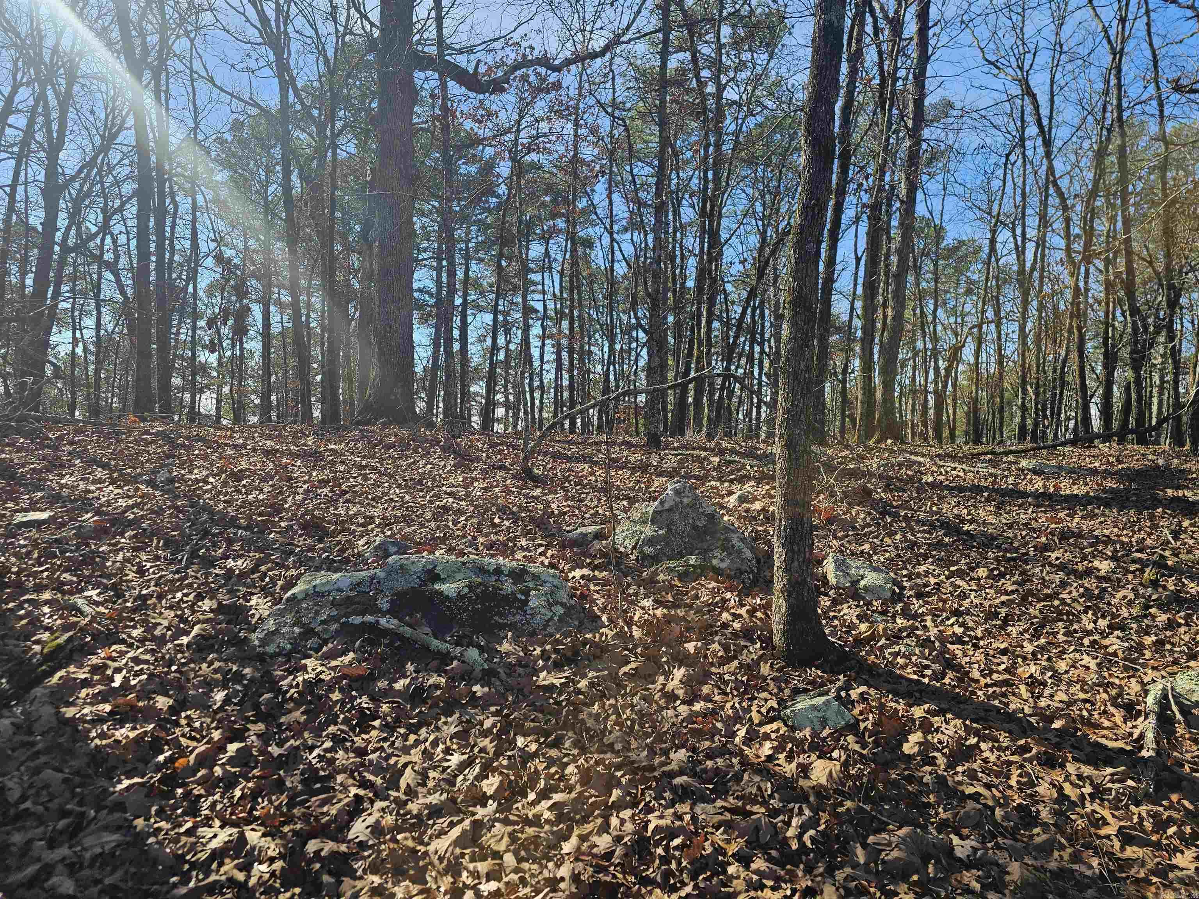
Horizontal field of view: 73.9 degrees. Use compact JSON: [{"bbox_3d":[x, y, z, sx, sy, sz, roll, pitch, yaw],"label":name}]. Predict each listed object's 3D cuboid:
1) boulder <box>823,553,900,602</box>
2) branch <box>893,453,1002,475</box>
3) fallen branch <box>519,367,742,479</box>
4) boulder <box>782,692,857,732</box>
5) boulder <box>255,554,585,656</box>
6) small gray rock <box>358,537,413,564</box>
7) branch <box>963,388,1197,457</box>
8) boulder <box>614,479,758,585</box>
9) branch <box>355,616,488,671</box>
[{"bbox_3d":[1.745,0.843,5.300,0.470,0.240,0.340,1,1,24],"label":"boulder"},{"bbox_3d":[5.265,0.213,12.300,0.200,0.250,1.900,0,1,-30],"label":"branch"},{"bbox_3d":[0.377,-0.316,10.000,2.750,1.350,0.500,1,1,-6],"label":"fallen branch"},{"bbox_3d":[0.923,1.107,3.370,0.300,0.130,0.220,1,1,6],"label":"boulder"},{"bbox_3d":[-0.979,0.848,4.550,1.750,0.470,0.800,1,1,-12],"label":"boulder"},{"bbox_3d":[-1.645,0.774,6.150,0.410,0.190,0.330,1,1,-6],"label":"small gray rock"},{"bbox_3d":[8.081,-0.431,13.400,4.000,1.150,0.600,1,1,-9],"label":"branch"},{"bbox_3d":[0.643,0.565,5.800,0.950,0.680,0.700,1,1,24],"label":"boulder"},{"bbox_3d":[-0.930,0.997,4.120,0.740,0.200,0.090,1,1,19],"label":"branch"}]

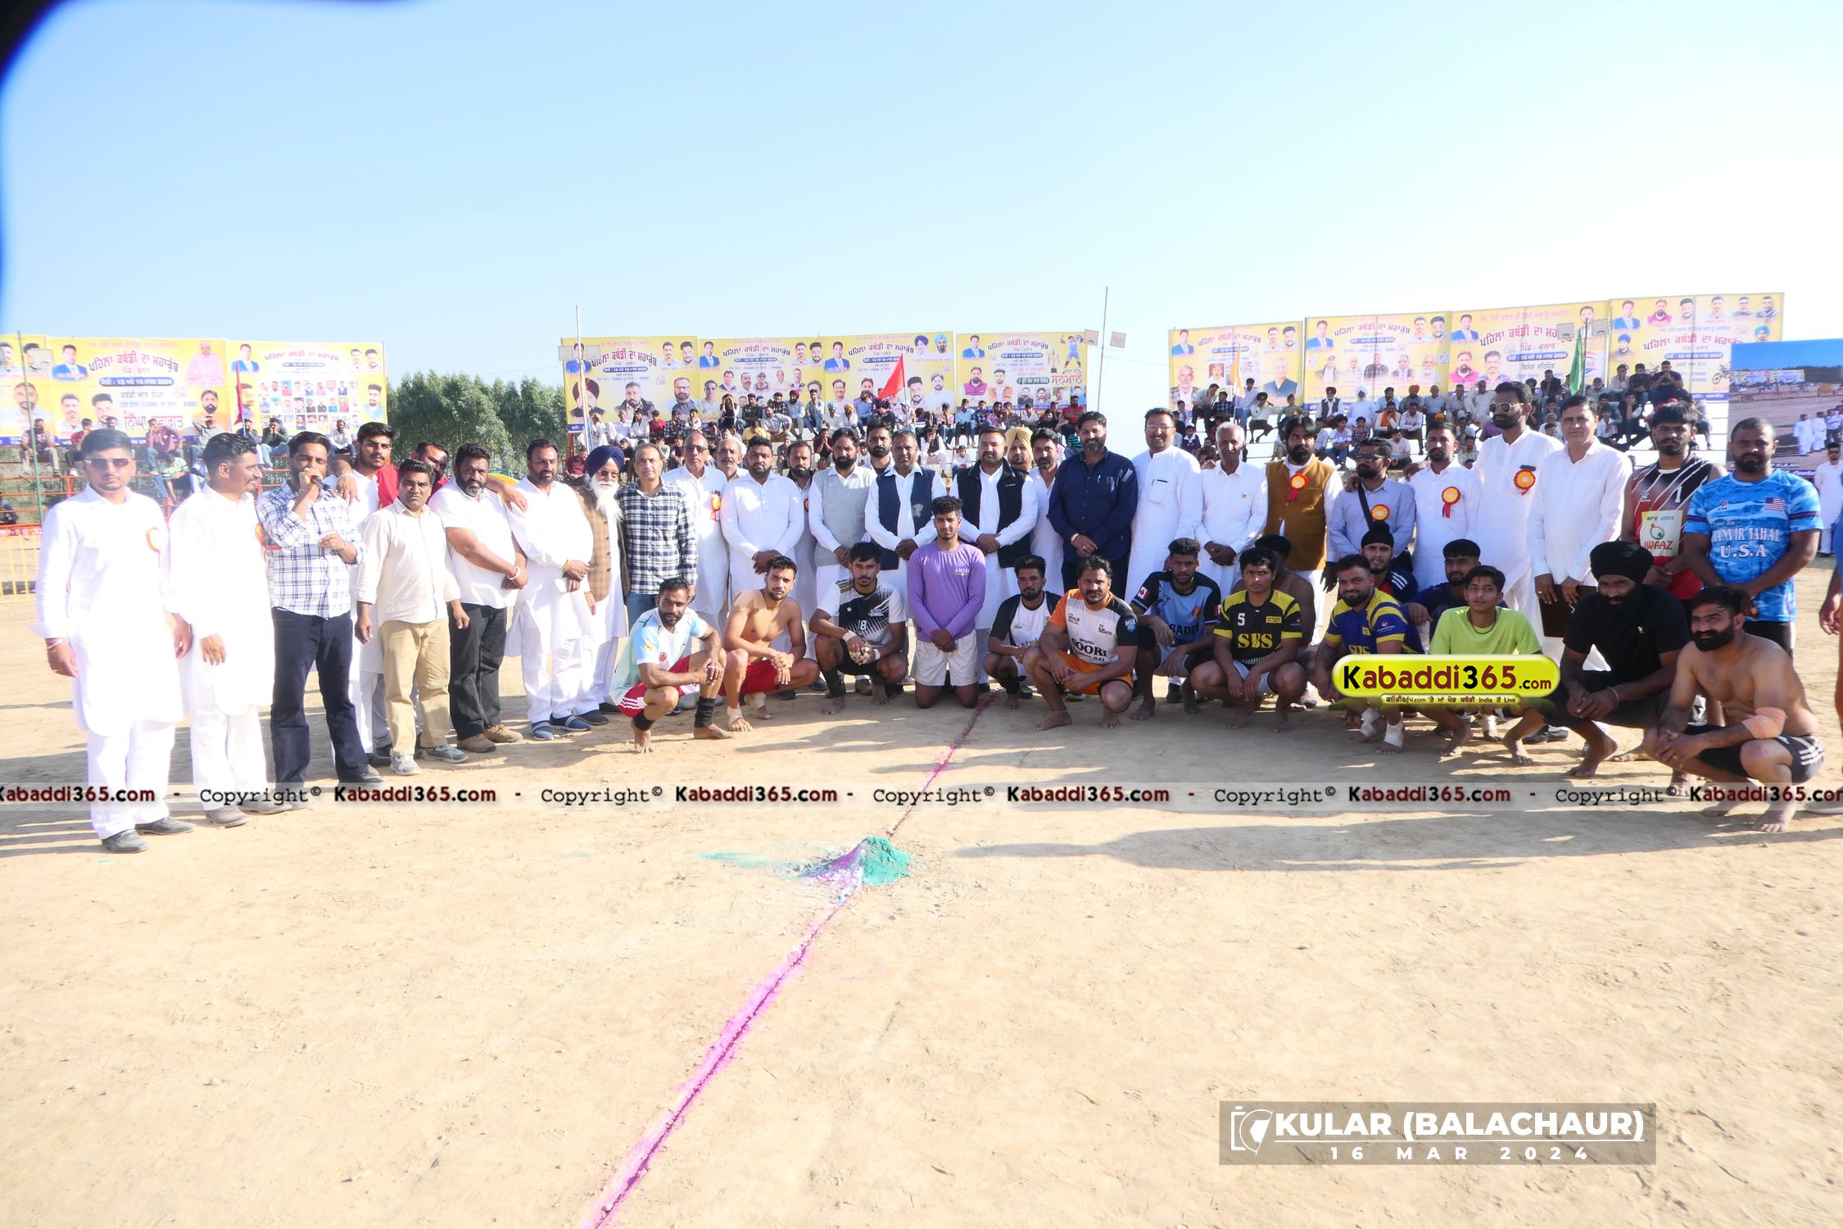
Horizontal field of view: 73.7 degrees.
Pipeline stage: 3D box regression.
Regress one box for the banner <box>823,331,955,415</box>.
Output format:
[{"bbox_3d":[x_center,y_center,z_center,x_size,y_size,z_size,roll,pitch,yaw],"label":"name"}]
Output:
[{"bbox_3d":[-0.784,-5.899,30.400,3.150,2.120,0.080,-4,9,-15],"label":"banner"}]

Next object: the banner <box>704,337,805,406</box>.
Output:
[{"bbox_3d":[-3.846,-5.641,29.700,3.150,2.120,0.080,-4,9,-15],"label":"banner"}]

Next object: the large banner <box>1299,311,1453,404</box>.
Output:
[{"bbox_3d":[10.439,-5.766,28.100,3.150,2.120,0.080,4,10,31],"label":"large banner"}]

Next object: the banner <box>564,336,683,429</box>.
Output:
[{"bbox_3d":[-6.848,-5.423,29.000,3.150,2.120,0.080,-4,9,-15],"label":"banner"}]

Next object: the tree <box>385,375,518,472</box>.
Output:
[{"bbox_3d":[-19.897,-6.828,52.000,5.400,6.900,5.000,-4,6,-21],"label":"tree"}]

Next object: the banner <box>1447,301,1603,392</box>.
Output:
[{"bbox_3d":[13.152,-5.562,26.500,3.150,2.120,0.080,4,10,31],"label":"banner"}]

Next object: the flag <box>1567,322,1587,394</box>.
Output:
[{"bbox_3d":[11.464,-4.474,21.500,0.320,1.200,0.150,4,10,31],"label":"flag"}]

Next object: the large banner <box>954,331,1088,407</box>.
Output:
[{"bbox_3d":[2.541,-6.109,31.200,3.150,2.120,0.080,-4,9,-15],"label":"large banner"}]

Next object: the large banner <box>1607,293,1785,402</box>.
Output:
[{"bbox_3d":[15.792,-5.393,25.000,3.150,2.120,0.080,4,10,31],"label":"large banner"}]

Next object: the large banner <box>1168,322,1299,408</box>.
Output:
[{"bbox_3d":[7.700,-5.997,30.000,3.150,2.120,0.080,4,10,31],"label":"large banner"}]

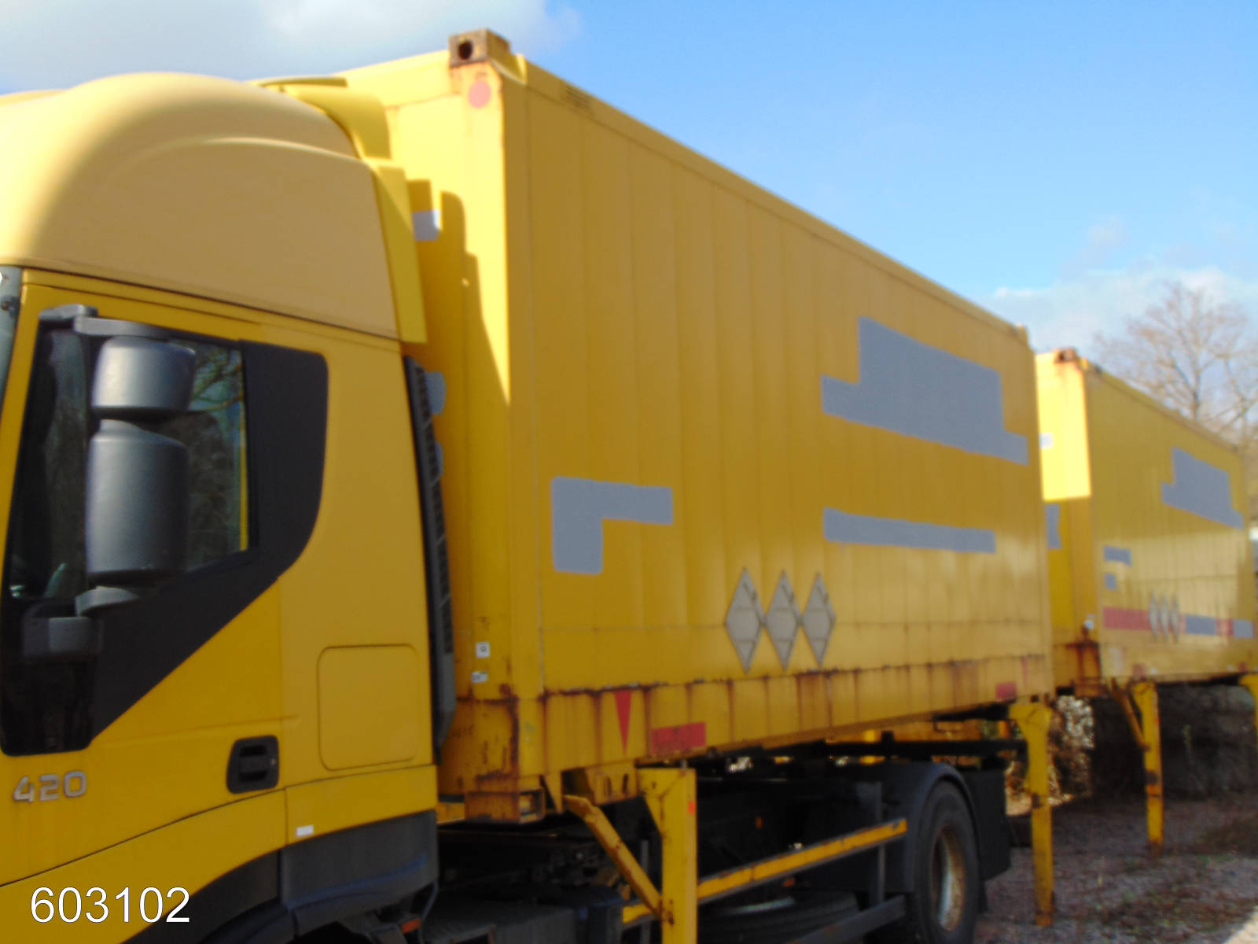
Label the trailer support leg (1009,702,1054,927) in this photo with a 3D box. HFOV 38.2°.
[{"bbox_3d":[2.587,2.190,11.733,0.250,1.400,0.120,-3,-5,27],"label":"trailer support leg"}]

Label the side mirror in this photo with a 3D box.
[{"bbox_3d":[-1.149,0.012,4.273,0.235,0.625,0.155,-4,-6,18],"label":"side mirror"}]

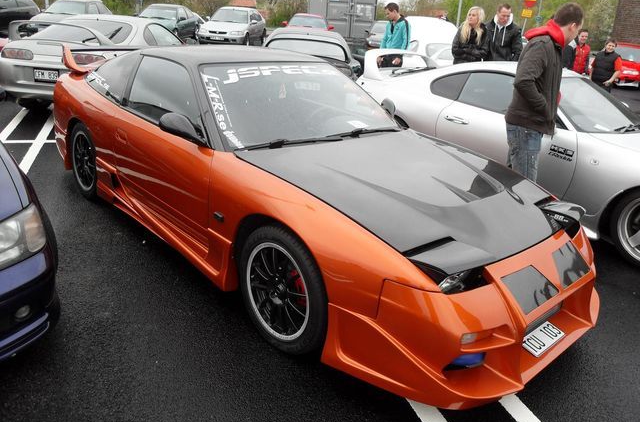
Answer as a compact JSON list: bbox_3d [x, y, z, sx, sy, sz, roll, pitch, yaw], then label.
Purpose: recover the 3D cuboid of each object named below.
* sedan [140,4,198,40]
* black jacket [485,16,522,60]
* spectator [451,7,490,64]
[{"bbox_3d":[-6.050,-7.382,20.107,1.700,1.370,4.450,4,21,0],"label":"sedan"},{"bbox_3d":[2.323,-2.135,6.780,0.540,0.750,0.330,12,23,19],"label":"black jacket"},{"bbox_3d":[1.862,-1.792,6.873,0.500,1.720,0.360,14,23,24],"label":"spectator"}]

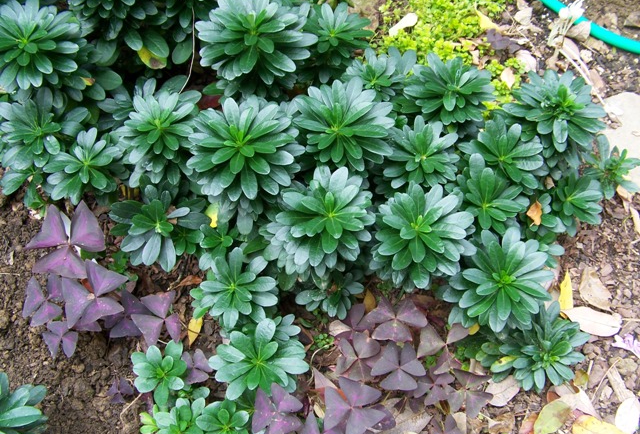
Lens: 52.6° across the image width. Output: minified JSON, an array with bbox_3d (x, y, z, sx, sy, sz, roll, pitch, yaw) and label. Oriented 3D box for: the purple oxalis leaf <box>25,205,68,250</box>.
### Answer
[{"bbox_3d":[-0.321,0.021,0.776,0.046,0.014,0.062,31,67,0],"label":"purple oxalis leaf"}]

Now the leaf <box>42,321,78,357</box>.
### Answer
[{"bbox_3d":[-0.330,0.156,0.822,0.043,0.014,0.044,-4,65,-14],"label":"leaf"}]

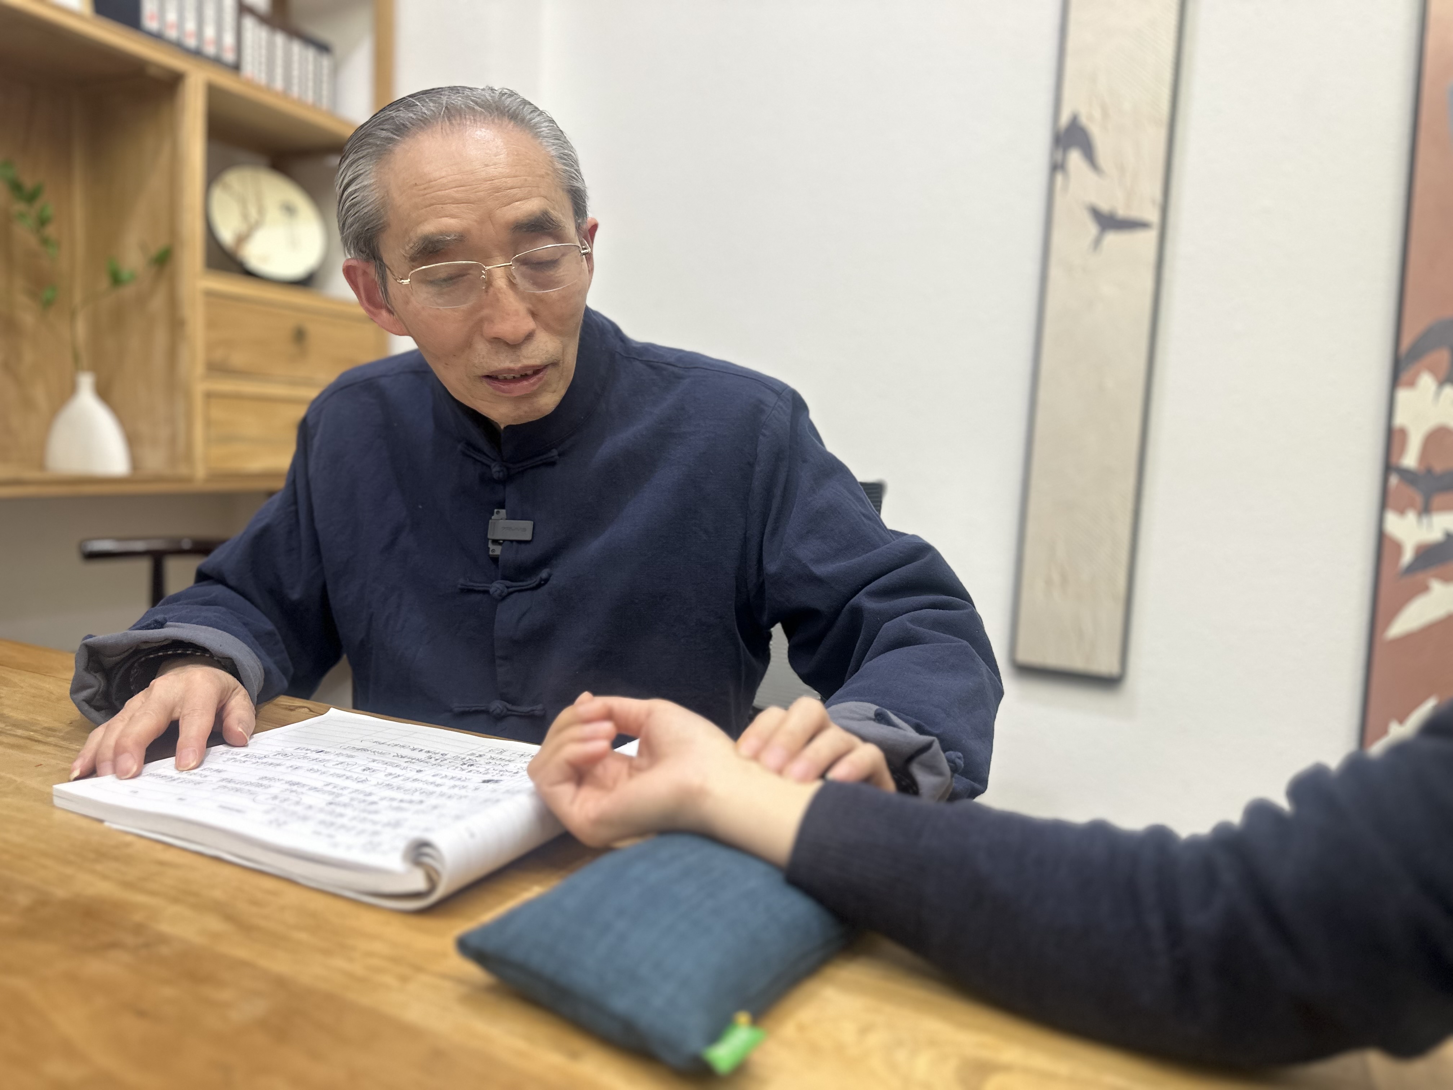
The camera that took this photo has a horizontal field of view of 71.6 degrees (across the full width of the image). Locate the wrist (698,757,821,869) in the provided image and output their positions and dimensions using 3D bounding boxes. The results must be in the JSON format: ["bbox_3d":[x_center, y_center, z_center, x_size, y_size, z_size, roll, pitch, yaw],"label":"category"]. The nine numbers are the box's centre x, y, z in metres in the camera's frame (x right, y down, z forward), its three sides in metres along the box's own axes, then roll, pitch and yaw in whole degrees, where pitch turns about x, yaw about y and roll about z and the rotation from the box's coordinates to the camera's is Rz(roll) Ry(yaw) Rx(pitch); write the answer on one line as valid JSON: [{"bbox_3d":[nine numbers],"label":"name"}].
[{"bbox_3d":[0.017,0.138,0.519,0.072,0.050,0.054,7,7,34],"label":"wrist"}]

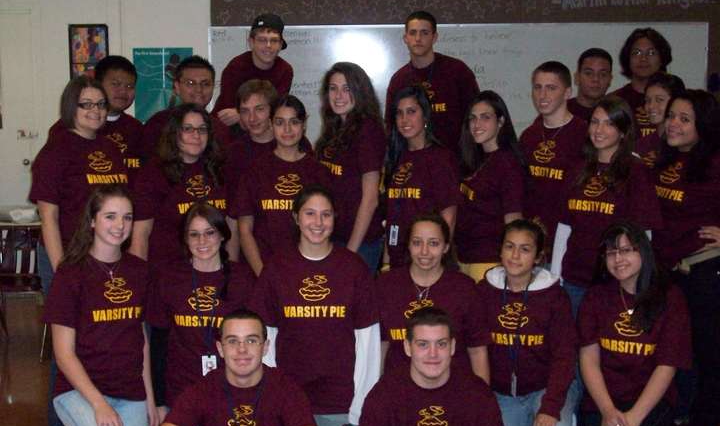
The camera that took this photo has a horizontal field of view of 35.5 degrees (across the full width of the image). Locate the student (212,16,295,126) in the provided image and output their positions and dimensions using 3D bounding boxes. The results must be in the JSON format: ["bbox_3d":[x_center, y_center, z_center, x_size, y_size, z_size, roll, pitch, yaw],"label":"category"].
[{"bbox_3d":[-0.497,-0.220,5.517,0.540,1.498,0.550,-1,7,-8],"label":"student"}]

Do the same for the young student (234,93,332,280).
[{"bbox_3d":[-0.342,0.266,5.044,0.450,1.579,0.300,-1,5,-10],"label":"young student"}]

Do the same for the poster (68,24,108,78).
[{"bbox_3d":[-1.929,-1.129,8.000,0.285,0.430,0.020,0,5,0],"label":"poster"}]

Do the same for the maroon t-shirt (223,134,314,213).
[{"bbox_3d":[-0.410,-0.011,5.150,0.460,0.670,0.280,-1,5,-8],"label":"maroon t-shirt"}]

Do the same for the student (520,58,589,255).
[{"bbox_3d":[0.866,0.168,5.044,0.500,1.682,0.320,6,10,40],"label":"student"}]

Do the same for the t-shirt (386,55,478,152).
[{"bbox_3d":[0.368,-0.462,5.708,0.510,0.700,0.280,2,8,18],"label":"t-shirt"}]

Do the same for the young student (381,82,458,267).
[{"bbox_3d":[0.271,0.231,4.971,0.440,1.580,0.310,7,10,43],"label":"young student"}]

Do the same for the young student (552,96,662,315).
[{"bbox_3d":[1.061,0.265,4.855,0.480,1.538,0.330,6,9,38],"label":"young student"}]

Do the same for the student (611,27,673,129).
[{"bbox_3d":[1.384,0.018,5.549,0.520,1.846,0.320,2,8,14],"label":"student"}]

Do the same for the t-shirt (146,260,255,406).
[{"bbox_3d":[-0.642,0.489,4.520,0.440,0.600,0.270,-1,5,-8],"label":"t-shirt"}]

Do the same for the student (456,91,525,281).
[{"bbox_3d":[0.575,0.261,4.964,0.300,1.587,0.420,-4,6,-35],"label":"student"}]

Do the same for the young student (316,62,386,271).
[{"bbox_3d":[-0.023,0.187,4.915,0.320,1.684,0.440,-6,9,-38],"label":"young student"}]

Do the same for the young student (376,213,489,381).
[{"bbox_3d":[0.289,0.553,4.464,0.480,1.090,0.580,1,5,15],"label":"young student"}]

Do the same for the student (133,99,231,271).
[{"bbox_3d":[-0.767,0.291,4.983,0.480,1.545,0.320,-2,5,-22],"label":"student"}]

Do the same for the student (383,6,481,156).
[{"bbox_3d":[0.374,-0.223,5.918,0.500,1.680,0.320,1,5,14],"label":"student"}]

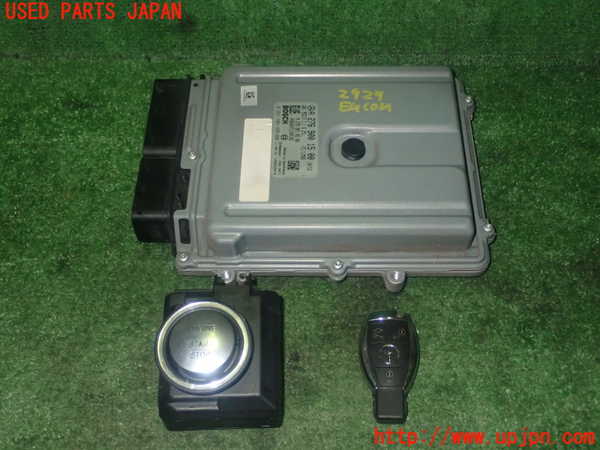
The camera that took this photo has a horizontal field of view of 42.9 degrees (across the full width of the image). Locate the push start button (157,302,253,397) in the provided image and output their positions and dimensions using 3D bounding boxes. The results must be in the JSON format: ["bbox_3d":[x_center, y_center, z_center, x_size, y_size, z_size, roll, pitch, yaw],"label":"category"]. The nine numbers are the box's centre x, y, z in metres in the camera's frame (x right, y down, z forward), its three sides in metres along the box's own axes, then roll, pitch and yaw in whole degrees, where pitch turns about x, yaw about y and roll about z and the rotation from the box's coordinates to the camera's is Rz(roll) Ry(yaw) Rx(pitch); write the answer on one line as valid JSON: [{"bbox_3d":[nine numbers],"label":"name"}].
[{"bbox_3d":[-0.059,0.078,0.492,0.062,0.020,0.062,0,56,0],"label":"push start button"}]

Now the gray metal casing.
[{"bbox_3d":[0.026,-0.044,0.610,0.245,0.043,0.203,0,56,0],"label":"gray metal casing"}]

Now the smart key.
[{"bbox_3d":[0.062,0.098,0.533,0.042,0.015,0.081,2,56,1],"label":"smart key"}]

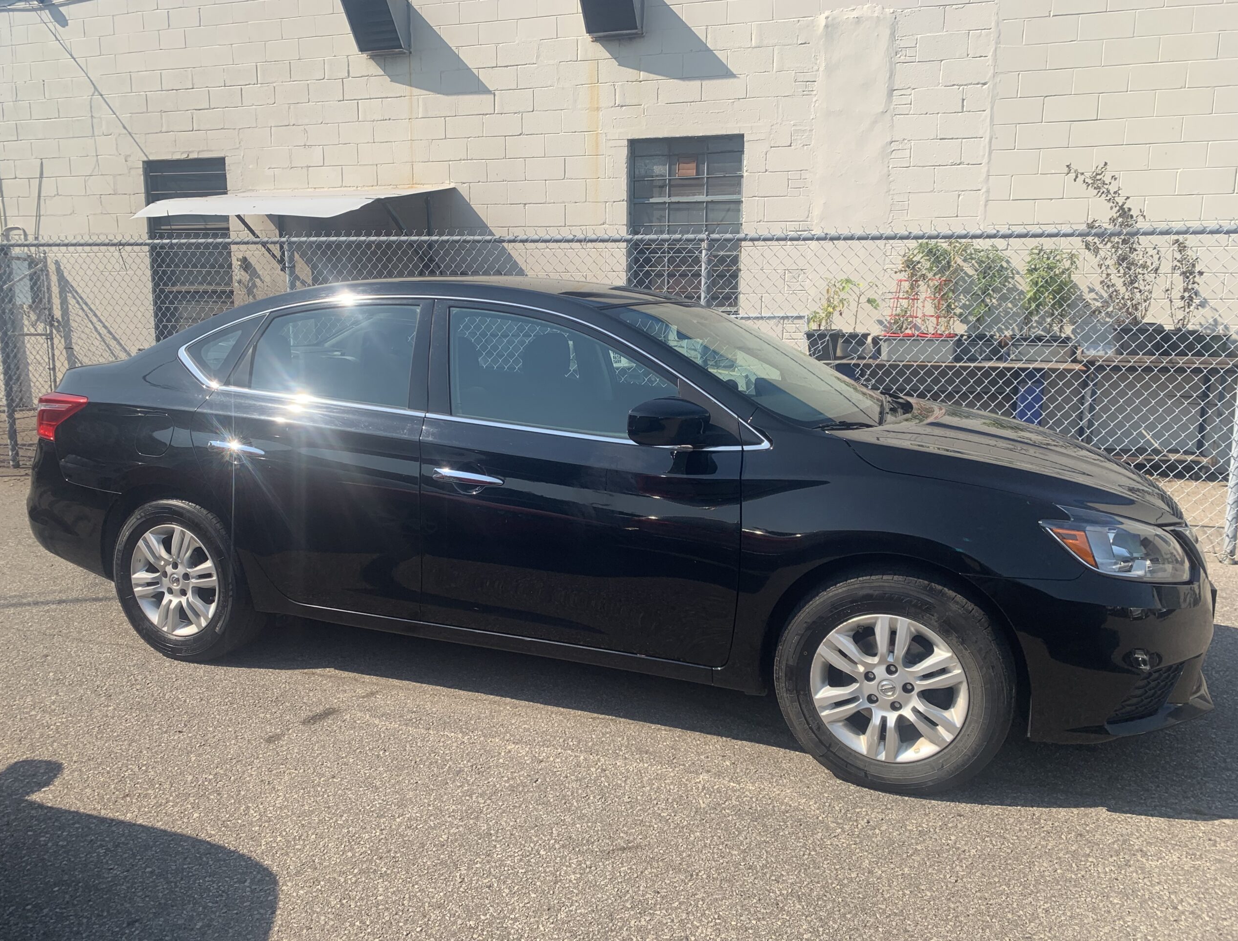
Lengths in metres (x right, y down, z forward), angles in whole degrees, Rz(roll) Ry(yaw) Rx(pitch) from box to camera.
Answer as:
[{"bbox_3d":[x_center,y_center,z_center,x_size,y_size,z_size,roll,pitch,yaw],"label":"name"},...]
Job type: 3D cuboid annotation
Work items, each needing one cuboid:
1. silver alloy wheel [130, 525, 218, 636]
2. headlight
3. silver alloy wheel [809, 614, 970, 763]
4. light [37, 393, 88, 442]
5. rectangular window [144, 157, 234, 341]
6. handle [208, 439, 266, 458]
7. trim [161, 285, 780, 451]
[{"bbox_3d":[-1.710,0.420,3.759,0.443,0.443,0.170,5,10,21],"label":"silver alloy wheel"},{"bbox_3d":[1.400,0.222,2.655,0.450,0.225,0.420,5,10,21],"label":"headlight"},{"bbox_3d":[0.808,0.620,2.795,0.443,0.443,0.170,5,10,23],"label":"silver alloy wheel"},{"bbox_3d":[-2.257,-0.233,3.964,0.410,0.220,0.290,4,11,21],"label":"light"},{"bbox_3d":[-4.623,-2.327,10.237,1.080,2.020,0.120,4,10,18],"label":"rectangular window"},{"bbox_3d":[-1.403,-0.081,3.465,0.272,0.048,0.050,5,10,21],"label":"handle"},{"bbox_3d":[-0.608,-0.372,3.262,2.360,0.465,0.240,5,10,21],"label":"trim"}]

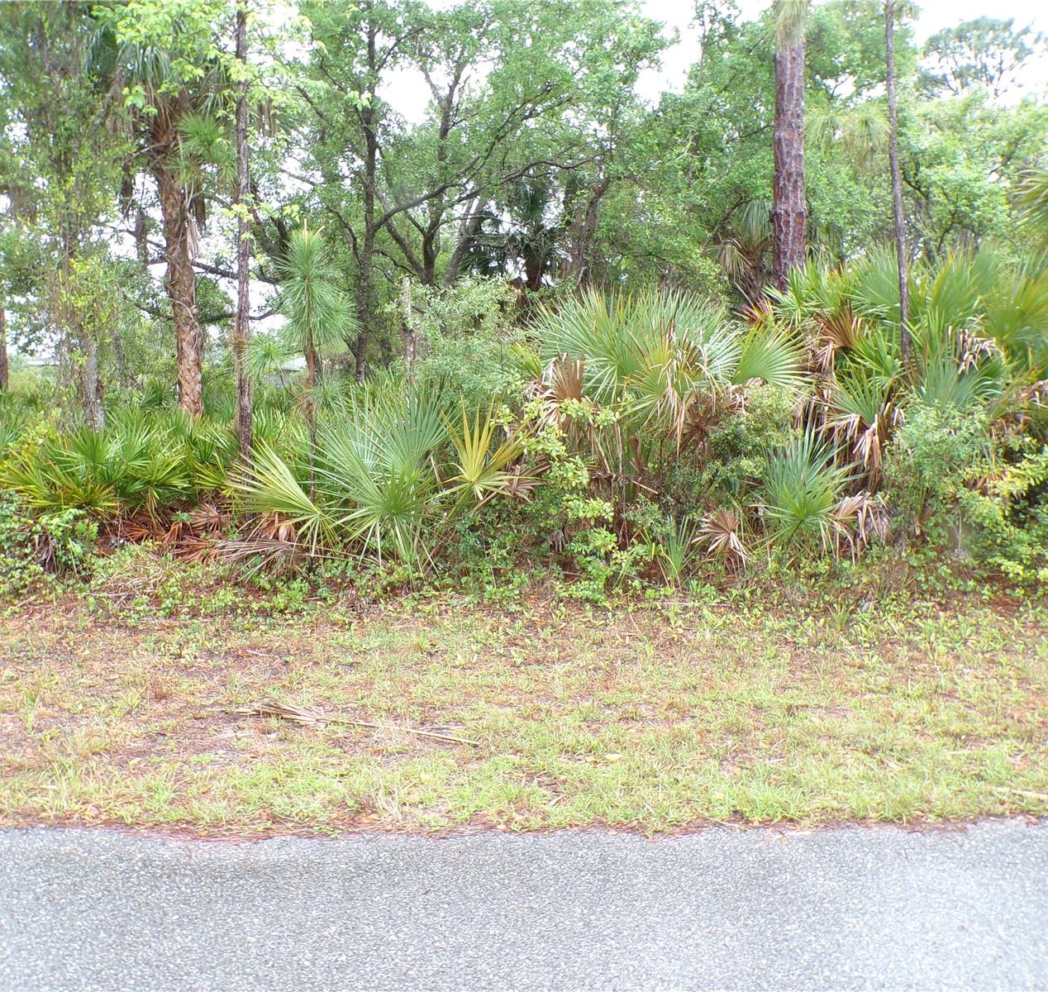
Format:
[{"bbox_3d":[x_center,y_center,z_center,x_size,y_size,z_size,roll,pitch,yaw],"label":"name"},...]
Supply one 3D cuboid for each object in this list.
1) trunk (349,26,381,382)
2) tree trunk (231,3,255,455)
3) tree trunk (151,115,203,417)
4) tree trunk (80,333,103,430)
[{"bbox_3d":[-2.922,-4.880,16.831,0.500,7.130,0.420,1,7,0],"label":"trunk"},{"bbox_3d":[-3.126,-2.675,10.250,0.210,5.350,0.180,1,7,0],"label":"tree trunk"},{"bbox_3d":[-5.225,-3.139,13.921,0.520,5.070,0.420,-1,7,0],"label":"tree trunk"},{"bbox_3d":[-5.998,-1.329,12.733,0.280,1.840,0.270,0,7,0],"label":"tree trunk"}]

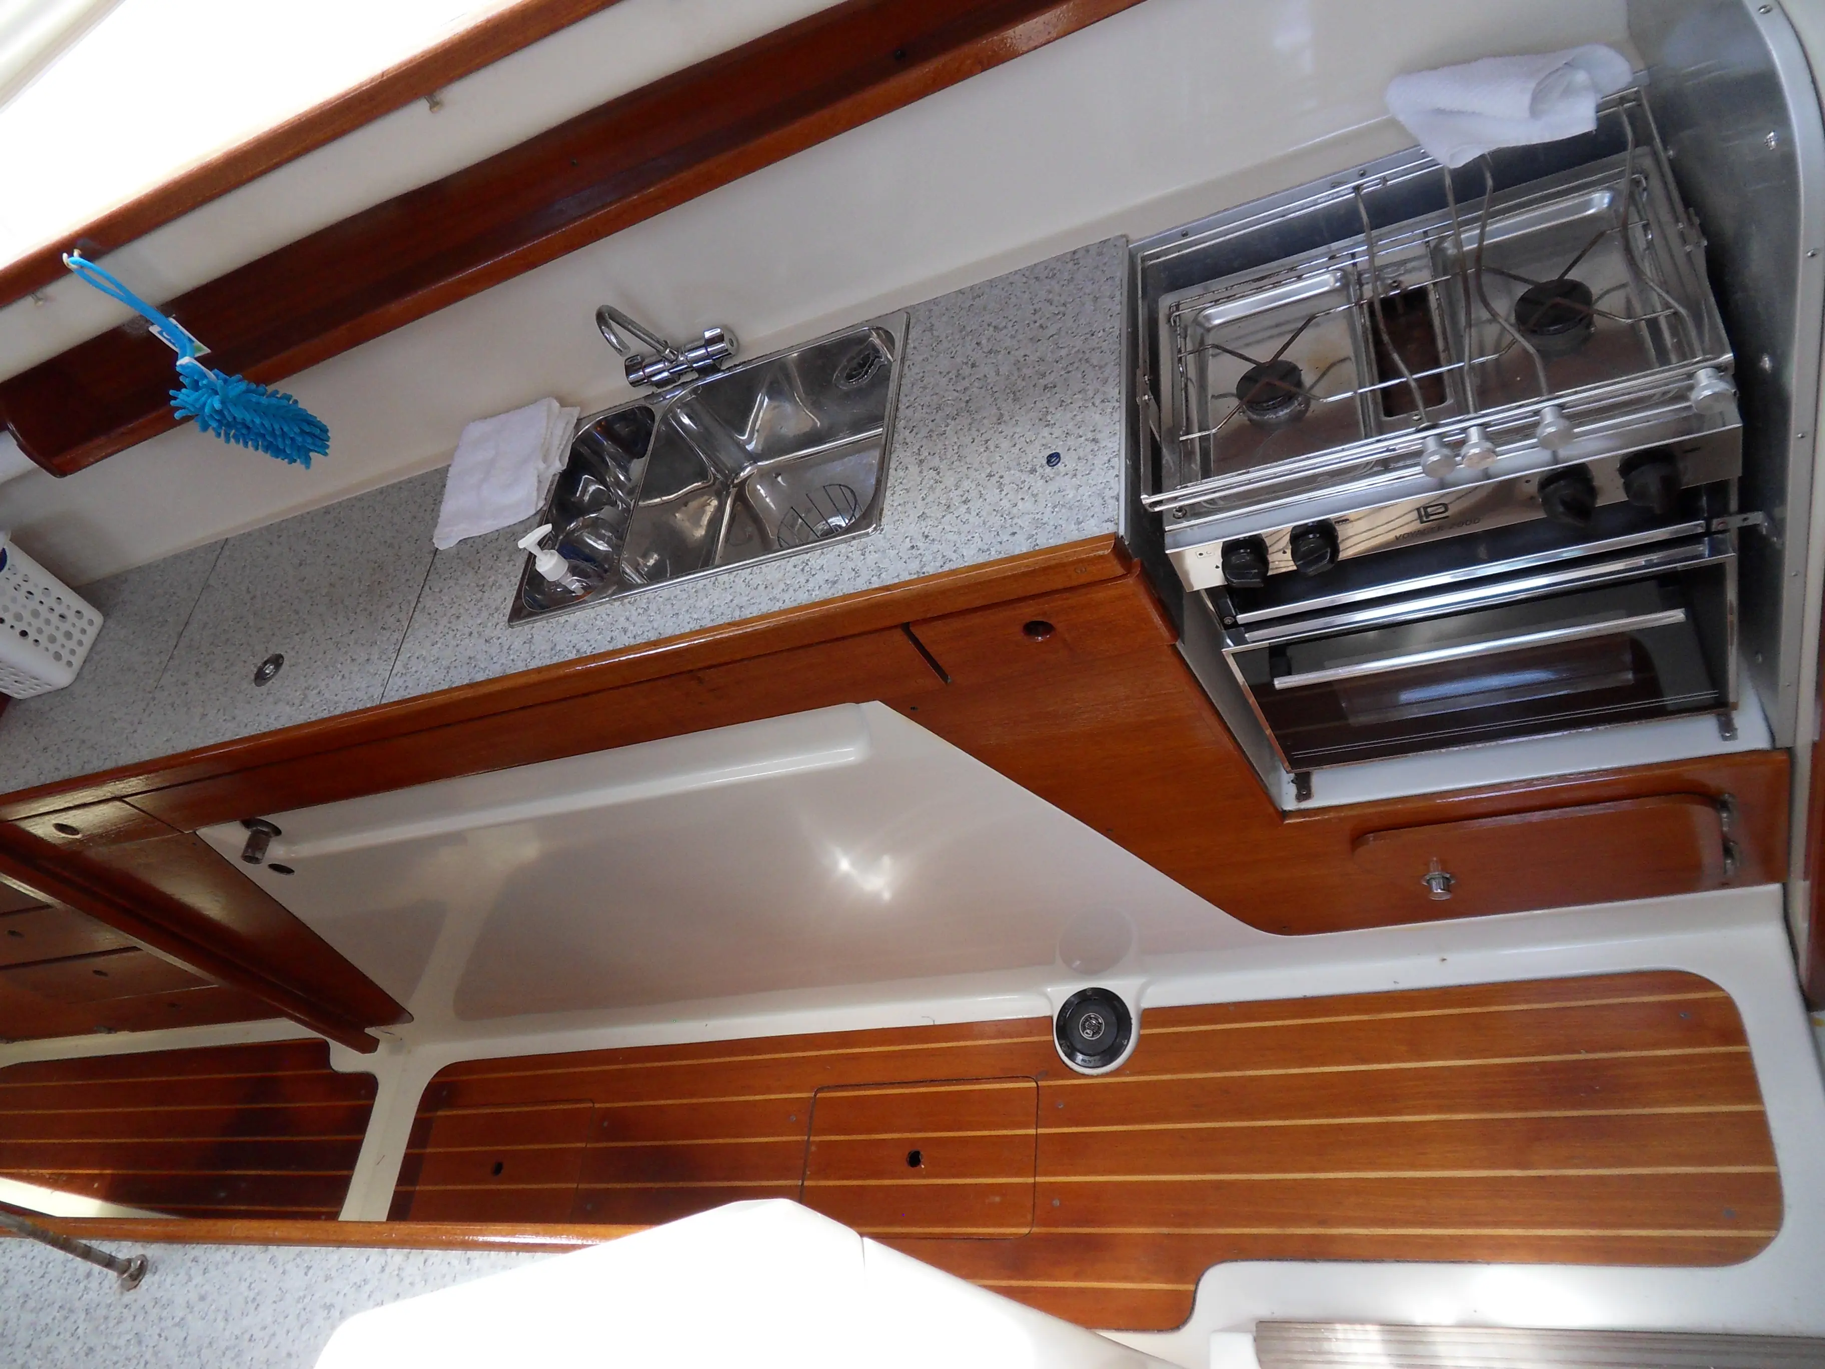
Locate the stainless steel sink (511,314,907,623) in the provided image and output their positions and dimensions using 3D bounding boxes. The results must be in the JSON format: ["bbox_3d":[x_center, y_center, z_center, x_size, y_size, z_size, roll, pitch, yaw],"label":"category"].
[{"bbox_3d":[-0.225,-0.233,1.661,0.539,0.159,0.352,-11,56,25],"label":"stainless steel sink"}]

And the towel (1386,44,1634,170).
[{"bbox_3d":[0.590,-0.570,1.252,0.211,0.071,0.114,-11,56,25],"label":"towel"}]

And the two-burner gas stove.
[{"bbox_3d":[0.588,-0.221,1.427,0.511,0.560,0.418,-11,56,25],"label":"two-burner gas stove"}]

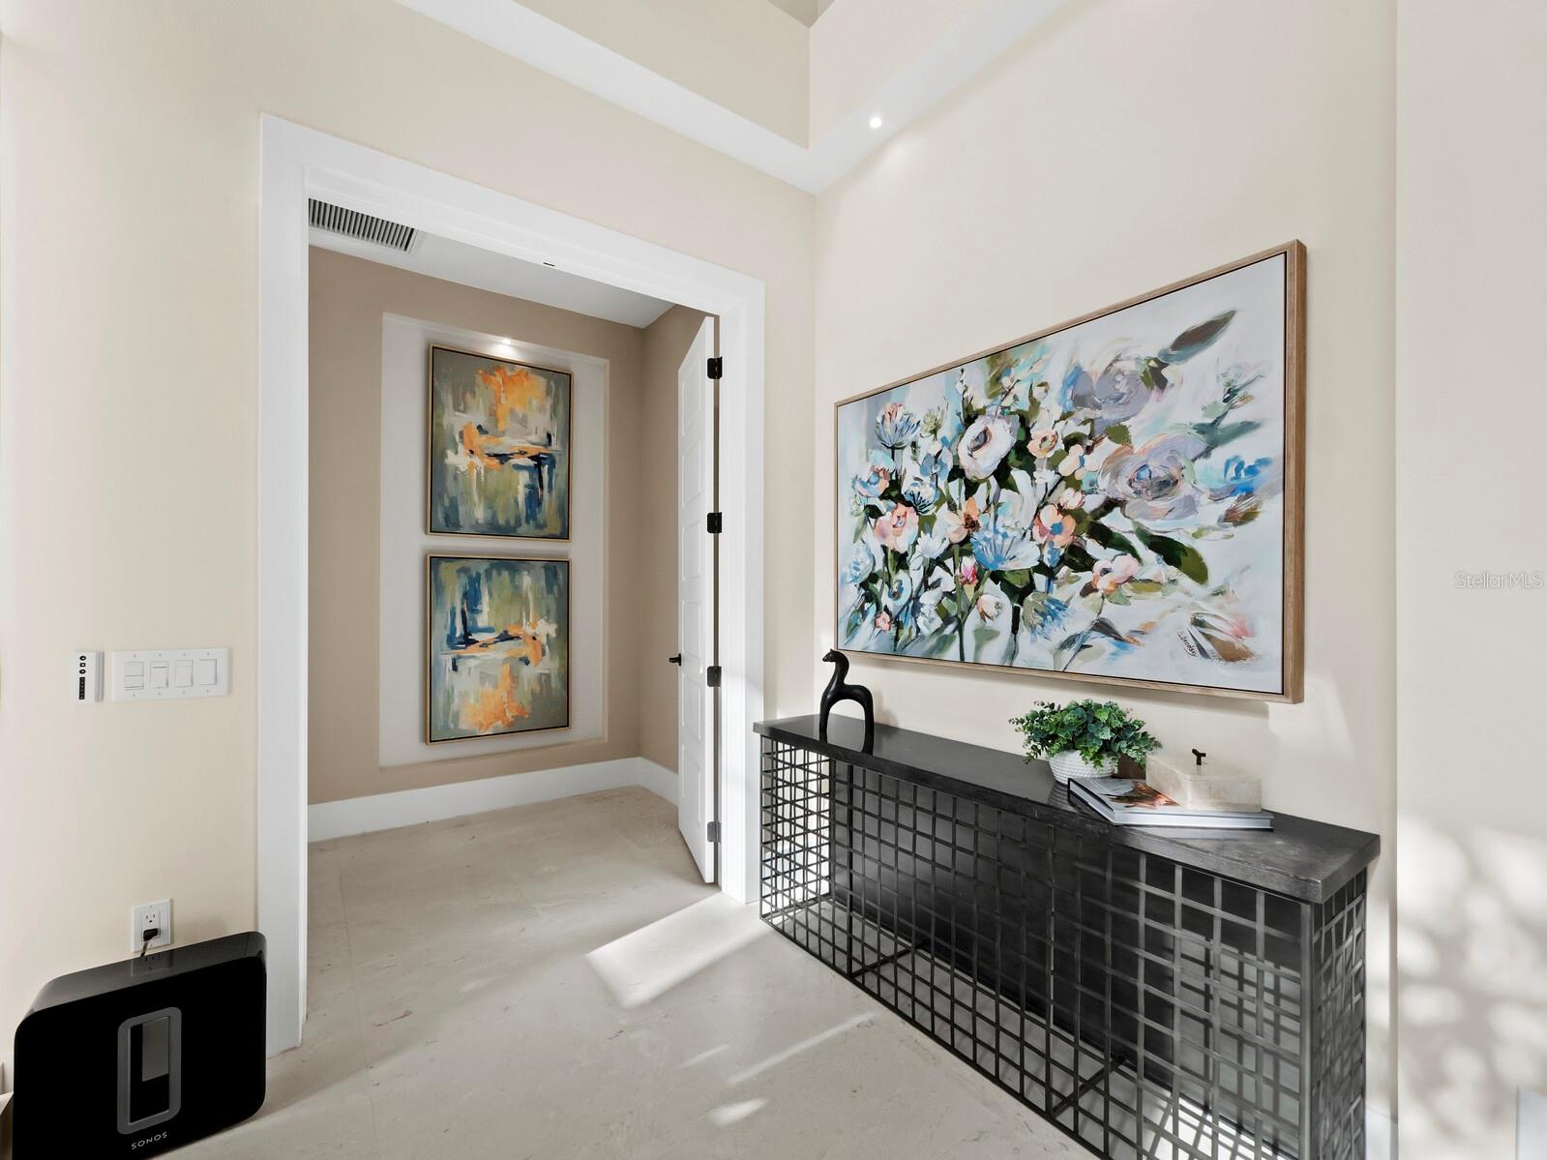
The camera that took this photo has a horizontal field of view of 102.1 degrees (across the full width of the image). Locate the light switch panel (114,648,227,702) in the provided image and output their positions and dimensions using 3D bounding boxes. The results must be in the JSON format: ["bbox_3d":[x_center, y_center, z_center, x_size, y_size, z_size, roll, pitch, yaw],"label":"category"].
[{"bbox_3d":[-1.521,0.240,1.584,0.214,0.124,0.010,1,-1,-35],"label":"light switch panel"}]

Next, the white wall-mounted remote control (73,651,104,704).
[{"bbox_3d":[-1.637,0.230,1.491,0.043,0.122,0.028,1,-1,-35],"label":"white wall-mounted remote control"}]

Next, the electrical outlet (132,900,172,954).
[{"bbox_3d":[-1.546,0.863,1.557,0.070,0.114,0.010,1,-1,-35],"label":"electrical outlet"}]

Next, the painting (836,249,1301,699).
[{"bbox_3d":[0.724,-0.231,2.003,0.050,1.022,1.520,1,-1,-36],"label":"painting"}]

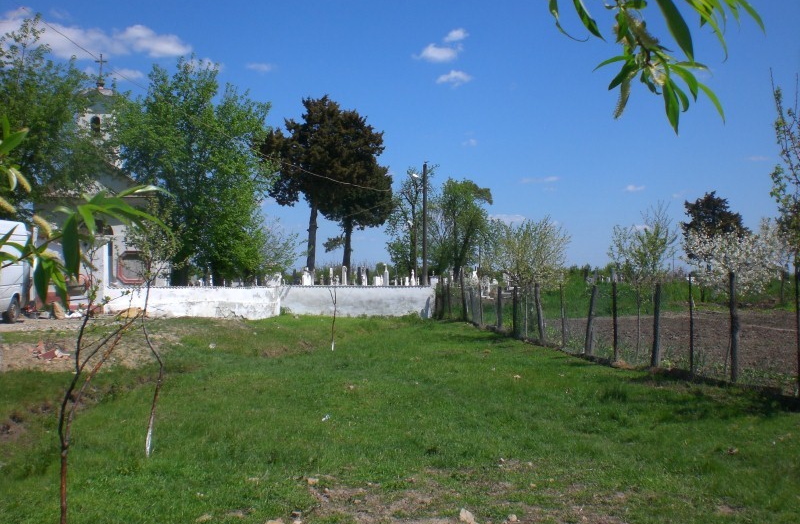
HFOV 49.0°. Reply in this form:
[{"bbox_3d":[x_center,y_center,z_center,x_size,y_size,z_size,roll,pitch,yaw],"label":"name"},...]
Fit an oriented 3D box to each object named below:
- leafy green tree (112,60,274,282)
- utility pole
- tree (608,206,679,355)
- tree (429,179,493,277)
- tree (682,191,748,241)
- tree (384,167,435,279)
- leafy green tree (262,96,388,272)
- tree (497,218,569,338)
[{"bbox_3d":[-7.995,-2.971,34.071,6.117,9.970,5.505,0,-1,0],"label":"leafy green tree"},{"bbox_3d":[1.116,-1.160,38.046,0.199,6.463,0.199,0,-1,0],"label":"utility pole"},{"bbox_3d":[4.363,0.324,15.820,1.223,2.861,1.223,0,-1,0],"label":"tree"},{"bbox_3d":[3.307,-1.175,48.048,3.498,6.777,3.323,0,-1,0],"label":"tree"},{"bbox_3d":[22.274,-1.317,62.053,4.660,7.460,4.427,0,-1,0],"label":"tree"},{"bbox_3d":[0.574,-1.558,48.054,2.842,7.542,2.700,0,-1,0],"label":"tree"},{"bbox_3d":[-3.817,-3.433,45.000,6.460,10.090,5.800,0,-1,0],"label":"leafy green tree"},{"bbox_3d":[3.420,0.342,22.521,1.896,3.016,1.801,0,-1,0],"label":"tree"}]

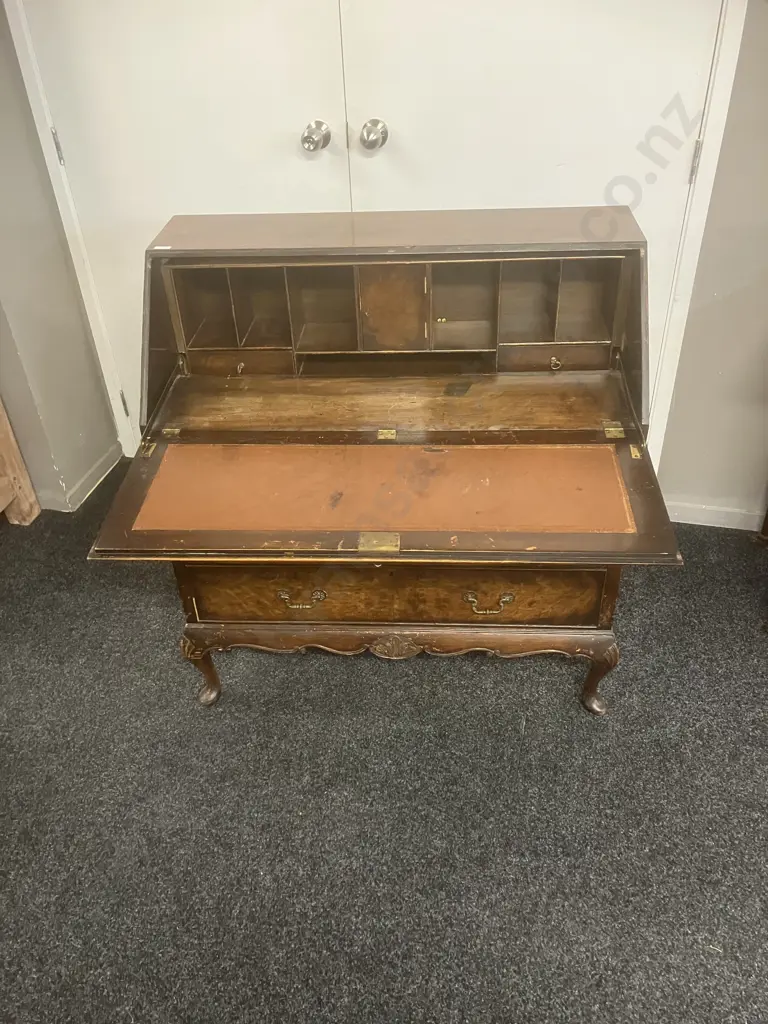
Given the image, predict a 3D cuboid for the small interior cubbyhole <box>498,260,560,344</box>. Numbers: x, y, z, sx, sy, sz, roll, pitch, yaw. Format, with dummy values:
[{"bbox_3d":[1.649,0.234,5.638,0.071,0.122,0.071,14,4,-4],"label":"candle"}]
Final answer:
[{"bbox_3d":[0.279,-0.434,1.624,0.106,0.165,0.142,0,37,4],"label":"small interior cubbyhole"}]

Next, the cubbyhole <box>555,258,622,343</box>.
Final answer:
[{"bbox_3d":[0.388,-0.434,1.617,0.104,0.165,0.142,0,37,4],"label":"cubbyhole"}]

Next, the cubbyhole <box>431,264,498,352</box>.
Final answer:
[{"bbox_3d":[0.160,-0.429,1.636,0.123,0.177,0.142,0,37,4],"label":"cubbyhole"}]

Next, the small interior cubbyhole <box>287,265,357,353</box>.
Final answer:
[{"bbox_3d":[-0.113,-0.430,1.654,0.125,0.177,0.142,0,37,4],"label":"small interior cubbyhole"}]

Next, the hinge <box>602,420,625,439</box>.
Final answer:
[{"bbox_3d":[0.406,-0.145,1.462,0.034,0.005,0.057,0,37,4],"label":"hinge"}]

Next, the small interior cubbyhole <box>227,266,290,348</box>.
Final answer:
[{"bbox_3d":[-0.233,-0.436,1.659,0.104,0.165,0.142,0,37,4],"label":"small interior cubbyhole"}]

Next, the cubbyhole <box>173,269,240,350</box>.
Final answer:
[{"bbox_3d":[-0.341,-0.436,1.667,0.103,0.165,0.142,0,37,4],"label":"cubbyhole"}]

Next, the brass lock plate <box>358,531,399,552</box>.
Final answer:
[{"bbox_3d":[-0.007,0.045,1.248,0.061,0.005,0.046,0,37,4],"label":"brass lock plate"}]

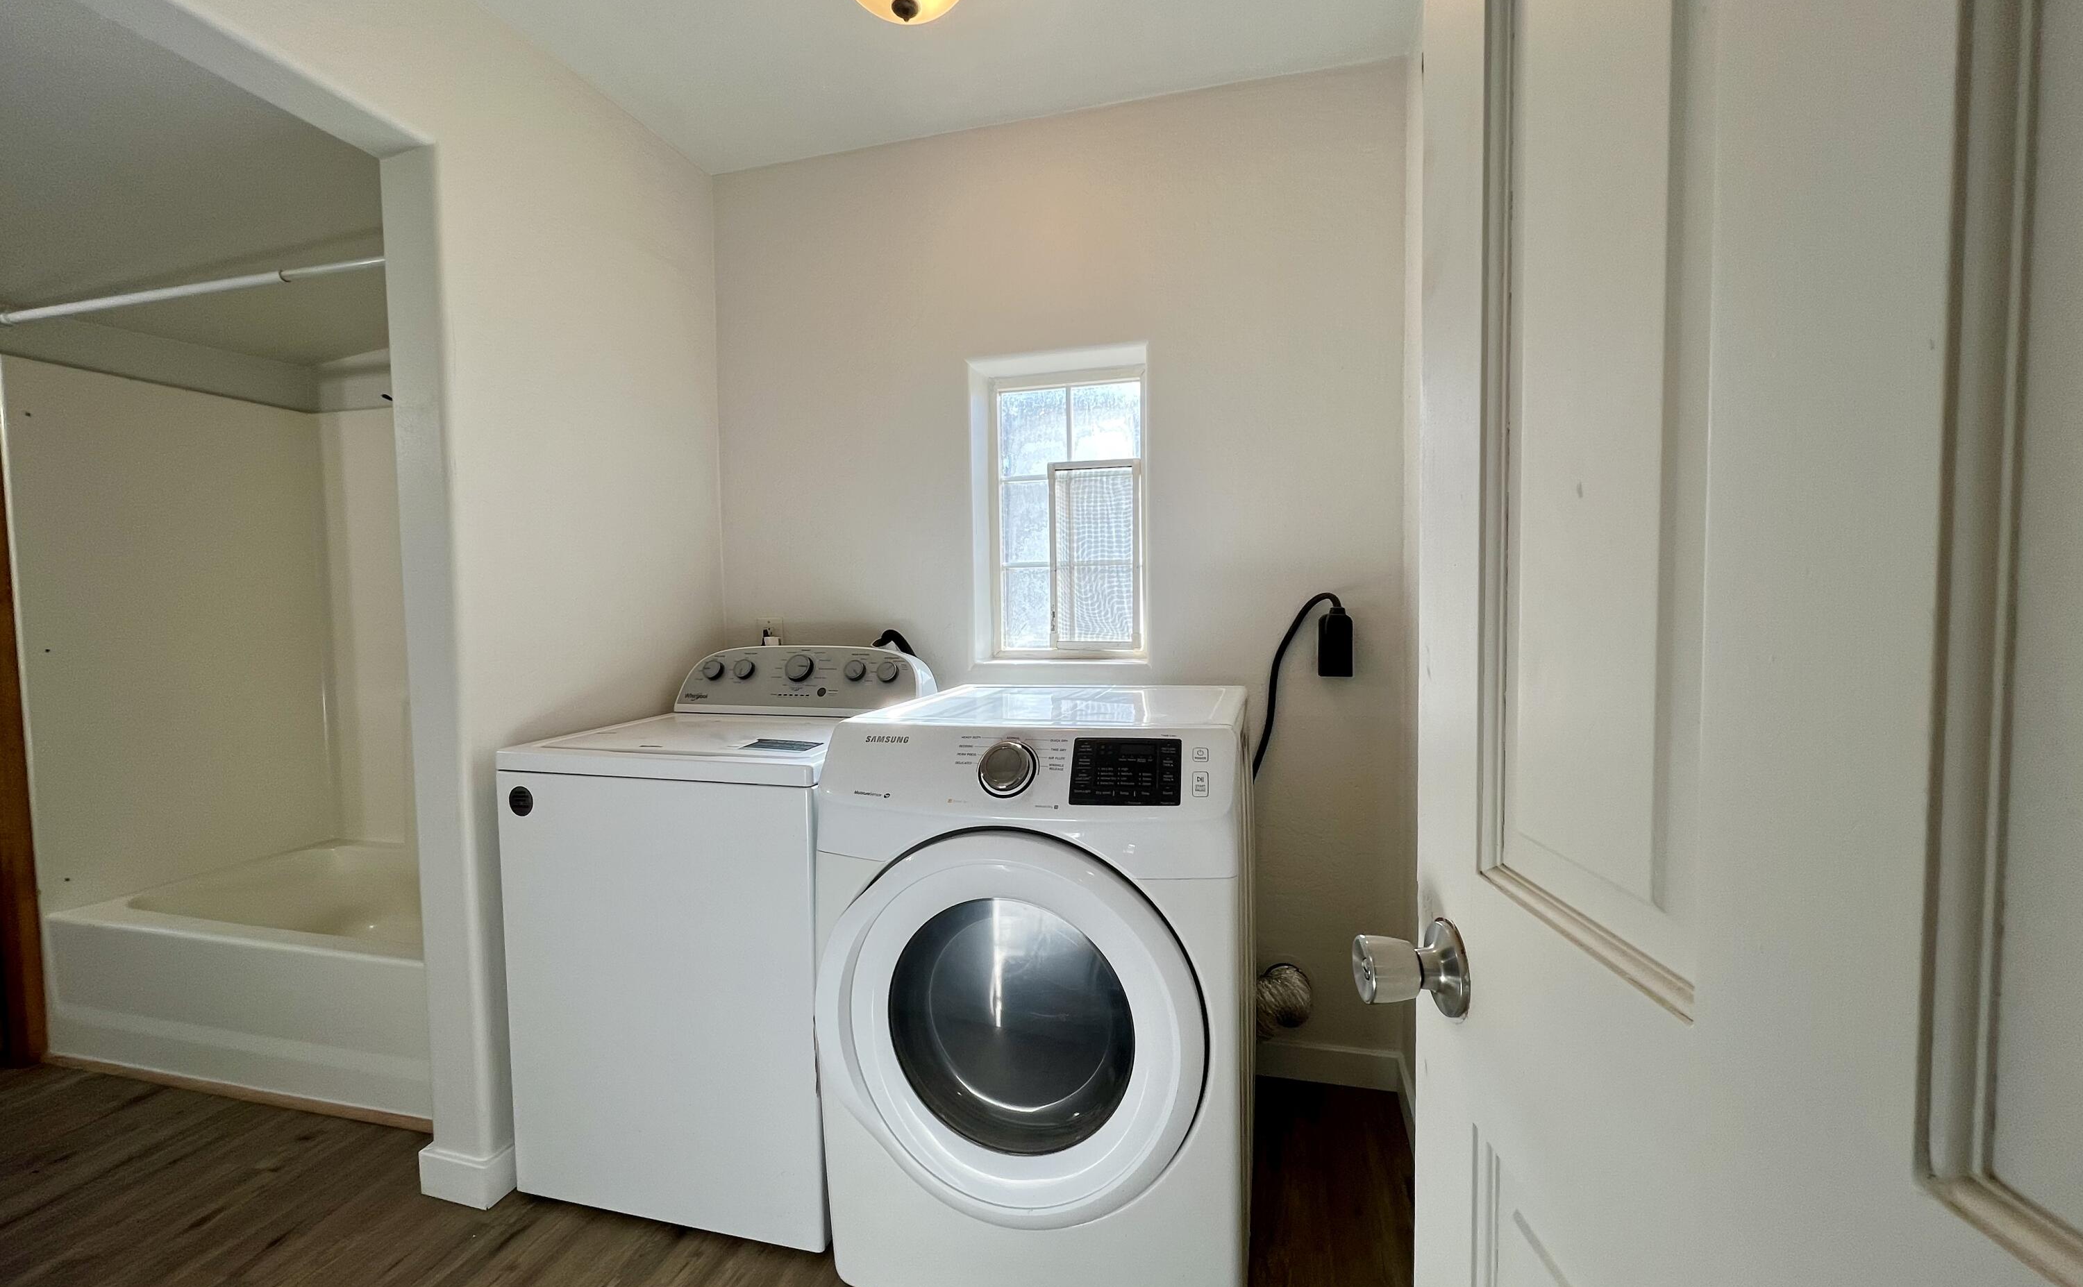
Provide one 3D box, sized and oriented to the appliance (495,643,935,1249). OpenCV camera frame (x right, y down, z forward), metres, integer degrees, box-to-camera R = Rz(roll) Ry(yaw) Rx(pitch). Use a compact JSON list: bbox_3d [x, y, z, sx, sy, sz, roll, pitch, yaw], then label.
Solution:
[{"bbox_3d":[-0.654,0.572,1.819,0.700,1.095,0.690,0,3,14],"label":"appliance"}]

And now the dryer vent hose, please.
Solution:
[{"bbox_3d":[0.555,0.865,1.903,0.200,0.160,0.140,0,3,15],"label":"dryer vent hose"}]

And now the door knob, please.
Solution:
[{"bbox_3d":[0.262,0.234,0.562,0.058,0.073,0.073,-1,3,5],"label":"door knob"}]

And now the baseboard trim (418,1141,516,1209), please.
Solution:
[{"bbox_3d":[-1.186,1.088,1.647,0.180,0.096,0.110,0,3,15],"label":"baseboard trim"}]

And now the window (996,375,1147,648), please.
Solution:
[{"bbox_3d":[0.077,-0.360,2.225,0.450,0.810,0.060,0,3,15],"label":"window"}]

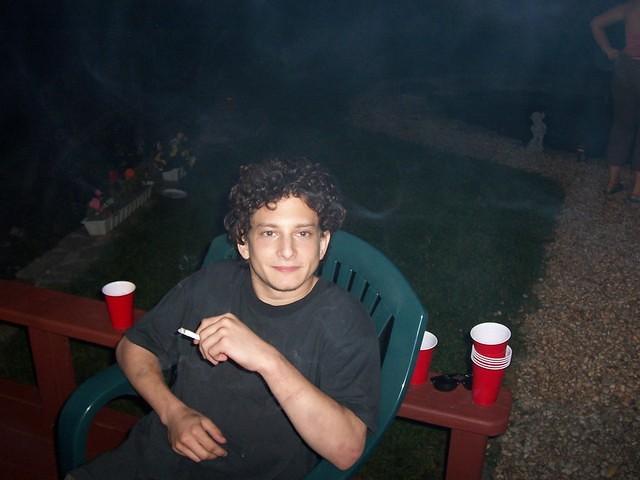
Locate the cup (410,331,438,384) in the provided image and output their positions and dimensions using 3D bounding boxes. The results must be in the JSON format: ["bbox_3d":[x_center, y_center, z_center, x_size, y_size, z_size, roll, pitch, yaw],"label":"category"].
[{"bbox_3d":[0.257,0.316,1.802,0.096,0.119,0.096,5,23,9],"label":"cup"}]

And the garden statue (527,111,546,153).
[{"bbox_3d":[2.061,-1.025,6.446,0.180,0.365,0.160,8,24,16],"label":"garden statue"}]

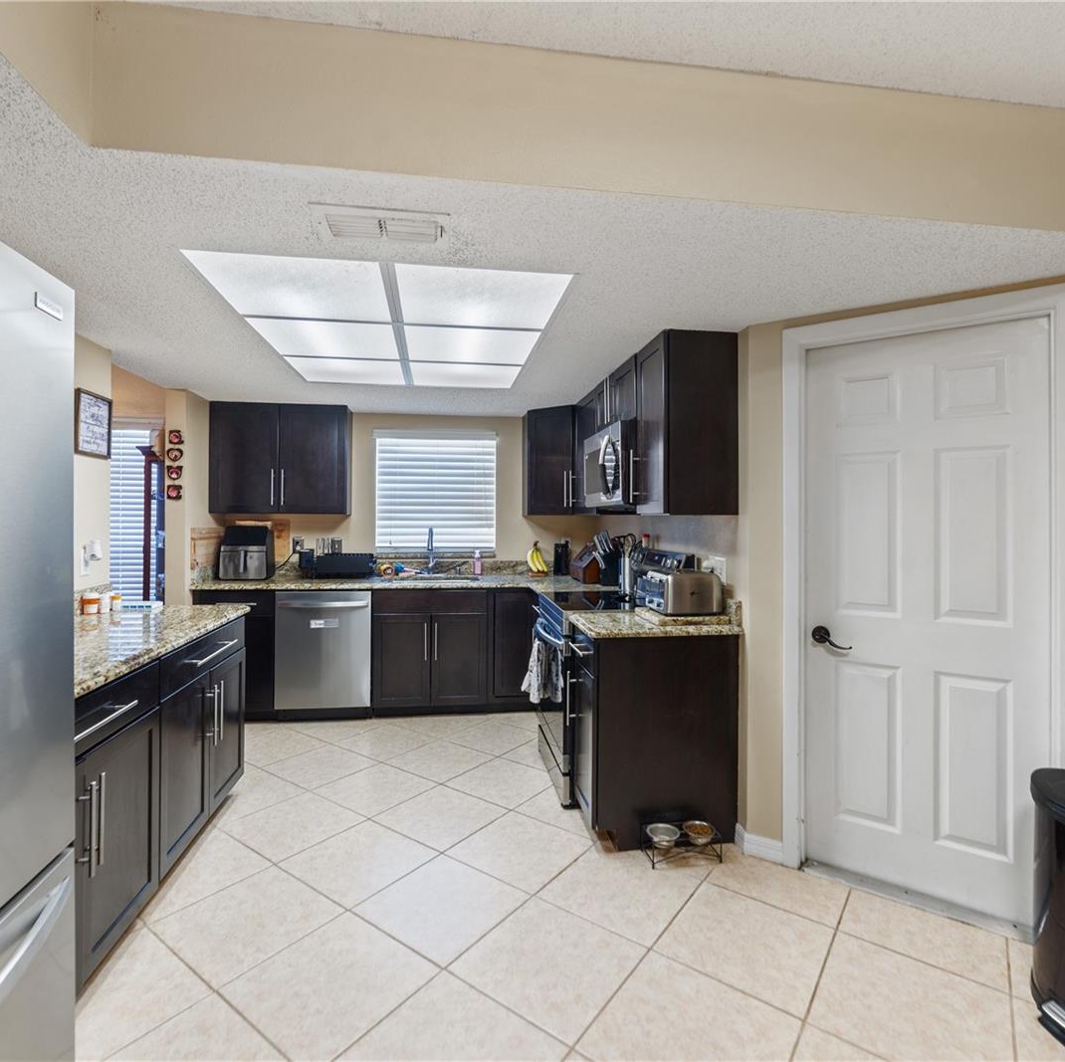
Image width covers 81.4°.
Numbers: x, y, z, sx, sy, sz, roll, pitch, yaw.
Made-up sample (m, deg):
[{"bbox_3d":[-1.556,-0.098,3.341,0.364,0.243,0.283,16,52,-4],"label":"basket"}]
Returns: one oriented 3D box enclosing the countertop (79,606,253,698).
[{"bbox_3d":[-1.615,0.412,2.135,0.718,0.037,1.930,0,1,-9],"label":"countertop"}]

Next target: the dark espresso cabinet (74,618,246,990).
[{"bbox_3d":[-1.594,0.874,2.131,0.628,0.884,1.722,0,1,-8],"label":"dark espresso cabinet"}]

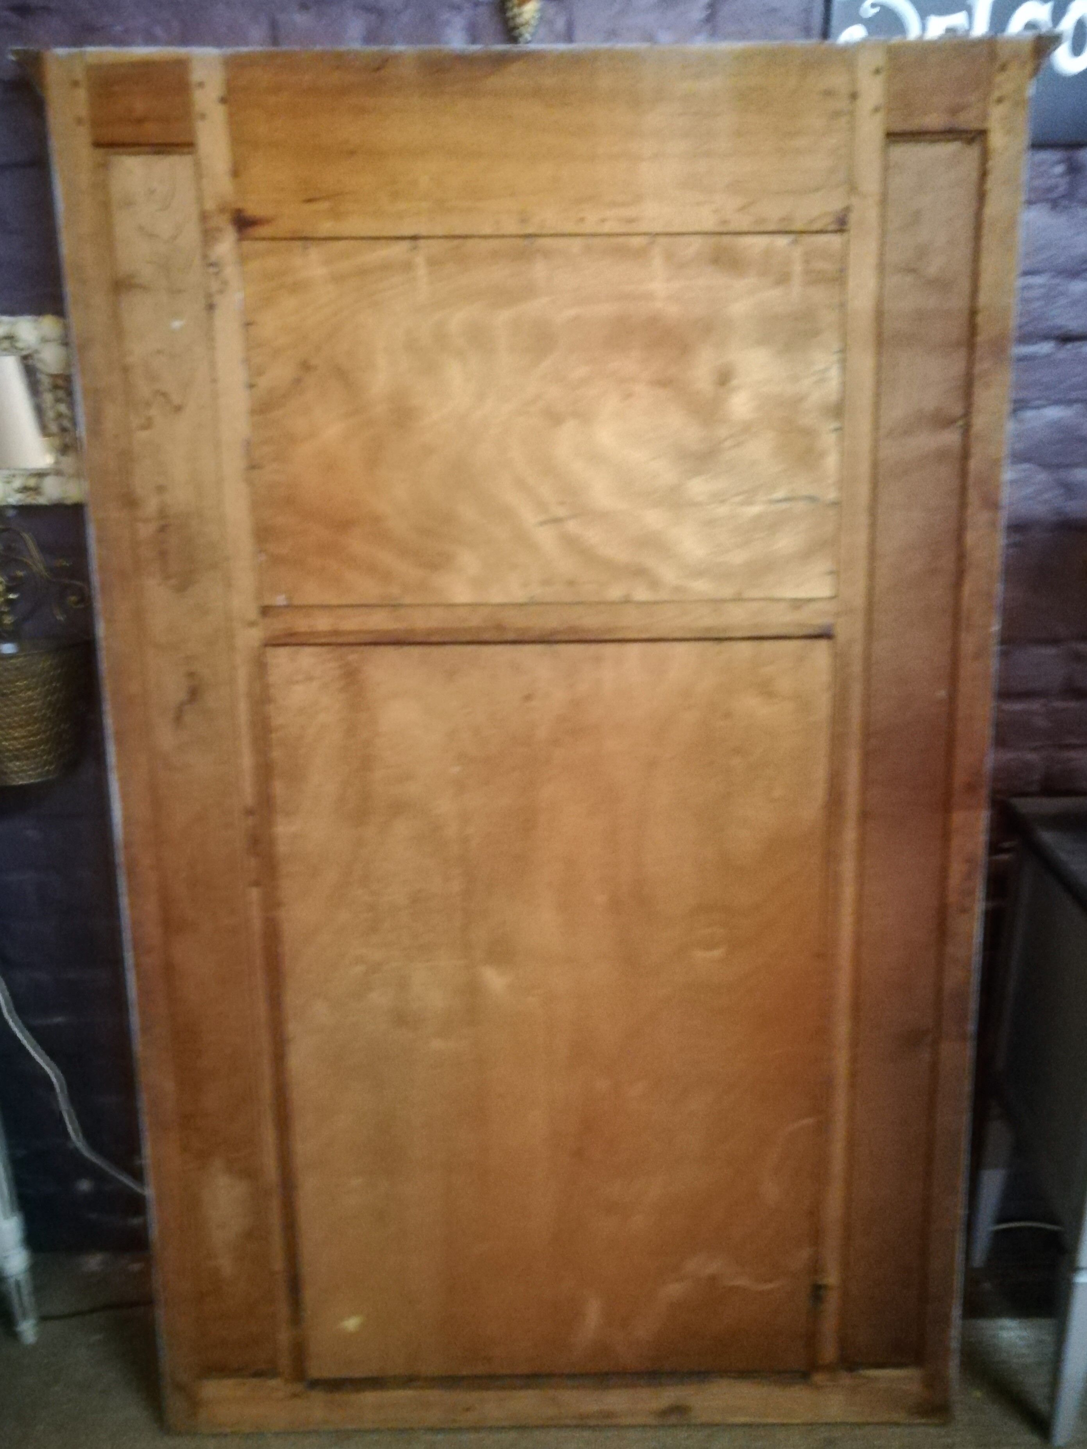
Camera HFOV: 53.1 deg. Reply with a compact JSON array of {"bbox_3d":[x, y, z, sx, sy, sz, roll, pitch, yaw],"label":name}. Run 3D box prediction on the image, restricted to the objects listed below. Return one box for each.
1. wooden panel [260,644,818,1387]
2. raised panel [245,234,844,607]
[{"bbox_3d":[0.015,0.408,1.467,0.709,1.041,0.025,-1,10,0],"label":"wooden panel"},{"bbox_3d":[0.004,-0.364,1.324,0.708,0.428,0.020,-1,10,0],"label":"raised panel"}]

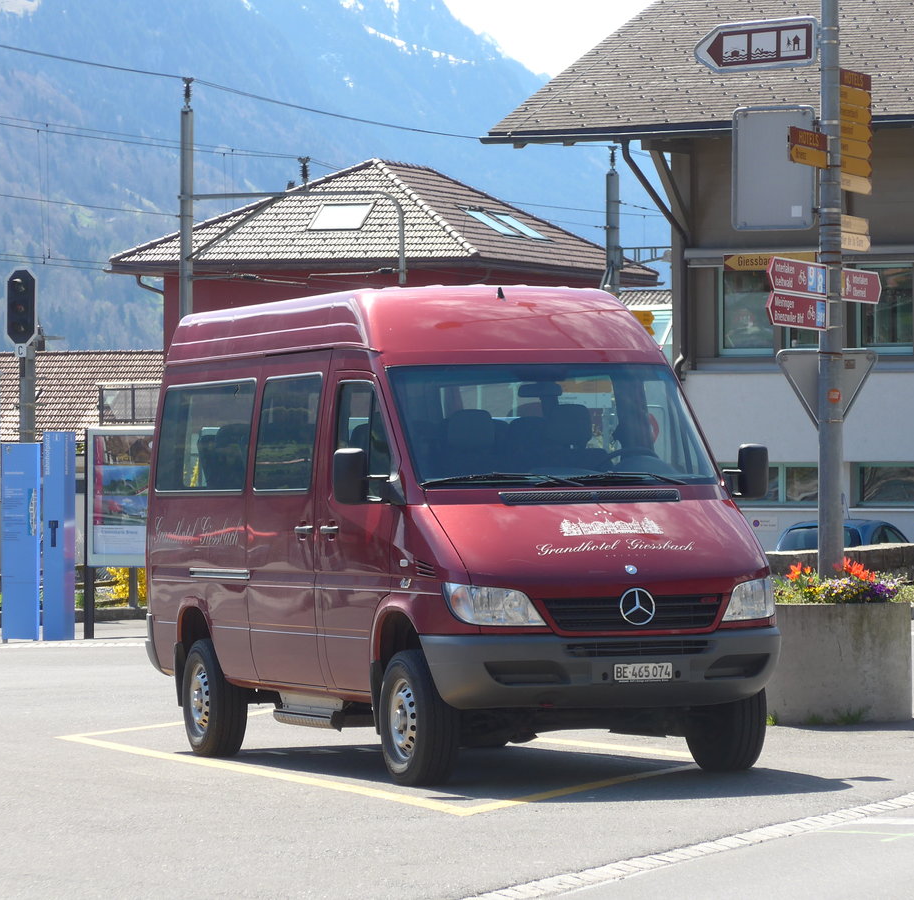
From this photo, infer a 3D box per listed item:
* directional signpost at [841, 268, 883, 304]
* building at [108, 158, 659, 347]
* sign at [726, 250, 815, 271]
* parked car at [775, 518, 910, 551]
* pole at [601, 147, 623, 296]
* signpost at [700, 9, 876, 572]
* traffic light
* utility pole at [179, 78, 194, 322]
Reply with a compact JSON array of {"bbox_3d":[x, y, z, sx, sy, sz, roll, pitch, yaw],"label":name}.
[{"bbox_3d":[2.588,-1.043,29.200,0.030,0.200,0.750,0,0,18],"label":"directional signpost"},{"bbox_3d":[-1.364,-2.308,111.332,9.300,9.100,14.200,0,0,21],"label":"building"},{"bbox_3d":[2.000,-1.199,29.100,0.680,0.105,0.030,0,0,28],"label":"sign"},{"bbox_3d":[5.850,1.729,67.390,1.660,1.440,3.850,0,0,20],"label":"parked car"},{"bbox_3d":[3.364,-2.178,99.017,0.260,8.780,0.260,0,0,21],"label":"pole"},{"bbox_3d":[2.136,-1.051,28.700,1.120,3.700,0.800,0,0,12],"label":"signpost"},{"bbox_3d":[-7.154,-2.352,75.000,0.490,1.240,0.300,0,0,18],"label":"traffic light"},{"bbox_3d":[-4.960,-2.355,84.018,0.240,8.930,0.240,0,0,21],"label":"utility pole"}]

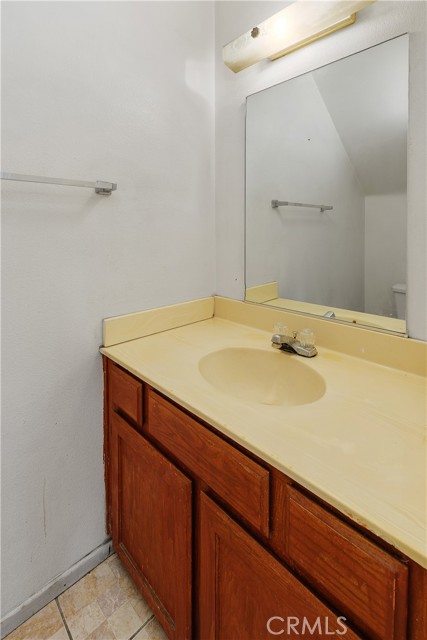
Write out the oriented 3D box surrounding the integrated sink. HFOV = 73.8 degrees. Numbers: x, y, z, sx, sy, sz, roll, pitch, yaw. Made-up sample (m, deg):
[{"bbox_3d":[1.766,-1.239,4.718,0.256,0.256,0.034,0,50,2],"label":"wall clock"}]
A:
[{"bbox_3d":[0.136,0.225,0.900,0.406,0.140,0.314,16,24,40],"label":"integrated sink"}]

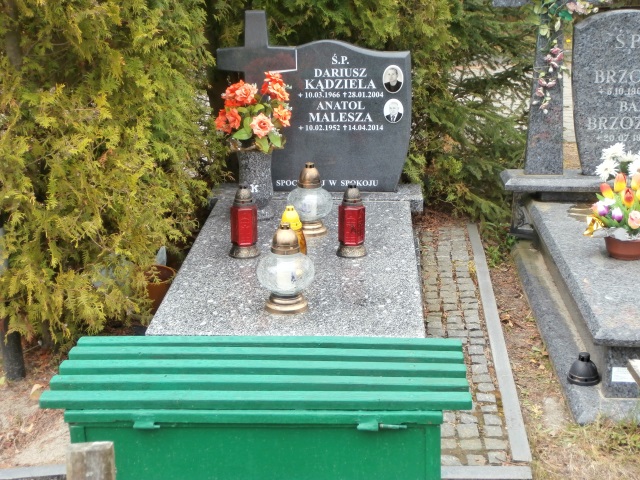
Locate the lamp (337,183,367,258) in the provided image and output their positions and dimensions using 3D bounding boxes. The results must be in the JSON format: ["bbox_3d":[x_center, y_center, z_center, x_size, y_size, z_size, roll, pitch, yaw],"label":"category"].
[{"bbox_3d":[0.122,-0.075,3.944,0.113,0.266,0.113,1,18,3],"label":"lamp"}]

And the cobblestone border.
[{"bbox_3d":[0.593,0.343,4.339,0.310,0.080,2.567,1,18,4],"label":"cobblestone border"}]

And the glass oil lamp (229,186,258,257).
[{"bbox_3d":[-0.279,-0.073,3.944,0.113,0.263,0.113,1,18,3],"label":"glass oil lamp"}]

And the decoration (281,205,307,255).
[{"bbox_3d":[-0.100,-0.021,3.866,0.100,0.211,0.100,1,18,3],"label":"decoration"}]

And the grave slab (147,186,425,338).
[{"bbox_3d":[-0.063,0.109,4.053,0.870,0.150,1.705,1,18,3],"label":"grave slab"}]

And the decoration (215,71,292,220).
[{"bbox_3d":[-0.273,-0.389,4.365,0.321,0.610,0.270,1,18,3],"label":"decoration"}]

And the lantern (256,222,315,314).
[{"bbox_3d":[-0.103,0.083,3.414,0.190,0.286,0.190,1,18,3],"label":"lantern"}]

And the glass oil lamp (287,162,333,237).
[{"bbox_3d":[-0.033,-0.166,4.199,0.181,0.285,0.181,1,18,3],"label":"glass oil lamp"}]

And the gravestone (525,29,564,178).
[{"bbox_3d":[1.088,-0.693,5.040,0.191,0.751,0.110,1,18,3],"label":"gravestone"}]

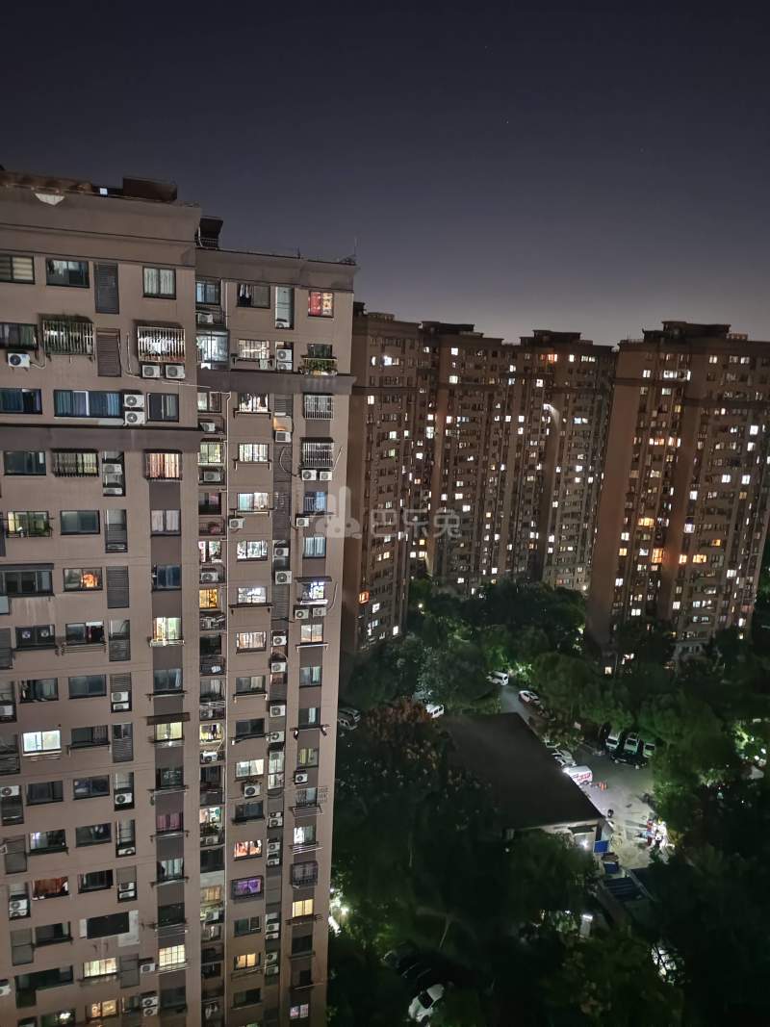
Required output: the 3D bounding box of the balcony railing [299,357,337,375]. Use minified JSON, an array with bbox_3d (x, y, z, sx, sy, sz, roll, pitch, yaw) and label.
[{"bbox_3d":[-3.789,-8.442,39.288,2.055,0.948,0.500,-1,12,-17],"label":"balcony railing"}]

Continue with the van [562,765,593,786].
[{"bbox_3d":[24.221,33.912,87.940,4.400,1.900,1.650,-1,13,-18],"label":"van"}]

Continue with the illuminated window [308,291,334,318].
[{"bbox_3d":[-3.636,-11.905,38.860,1.437,1.373,0.120,-1,12,-17],"label":"illuminated window"}]

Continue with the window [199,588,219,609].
[{"bbox_3d":[-10.383,5.024,40.102,1.032,1.203,0.120,-1,12,-17],"label":"window"}]

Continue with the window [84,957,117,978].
[{"bbox_3d":[-15.997,25.541,38.395,1.738,1.060,0.120,-1,12,-17],"label":"window"}]

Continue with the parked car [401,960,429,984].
[{"bbox_3d":[2.784,39.308,57.807,4.650,1.620,1.850,-7,15,-39],"label":"parked car"}]

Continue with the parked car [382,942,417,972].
[{"bbox_3d":[1.472,38.893,59.743,4.600,1.500,1.820,-7,15,-39],"label":"parked car"}]

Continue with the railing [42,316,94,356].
[{"bbox_3d":[-14.303,-7.933,30.986,2.038,1.474,0.550,-1,12,-17],"label":"railing"}]

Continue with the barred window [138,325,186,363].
[{"bbox_3d":[-10.509,-7.921,32.153,2.092,1.562,0.550,-1,12,-17],"label":"barred window"}]

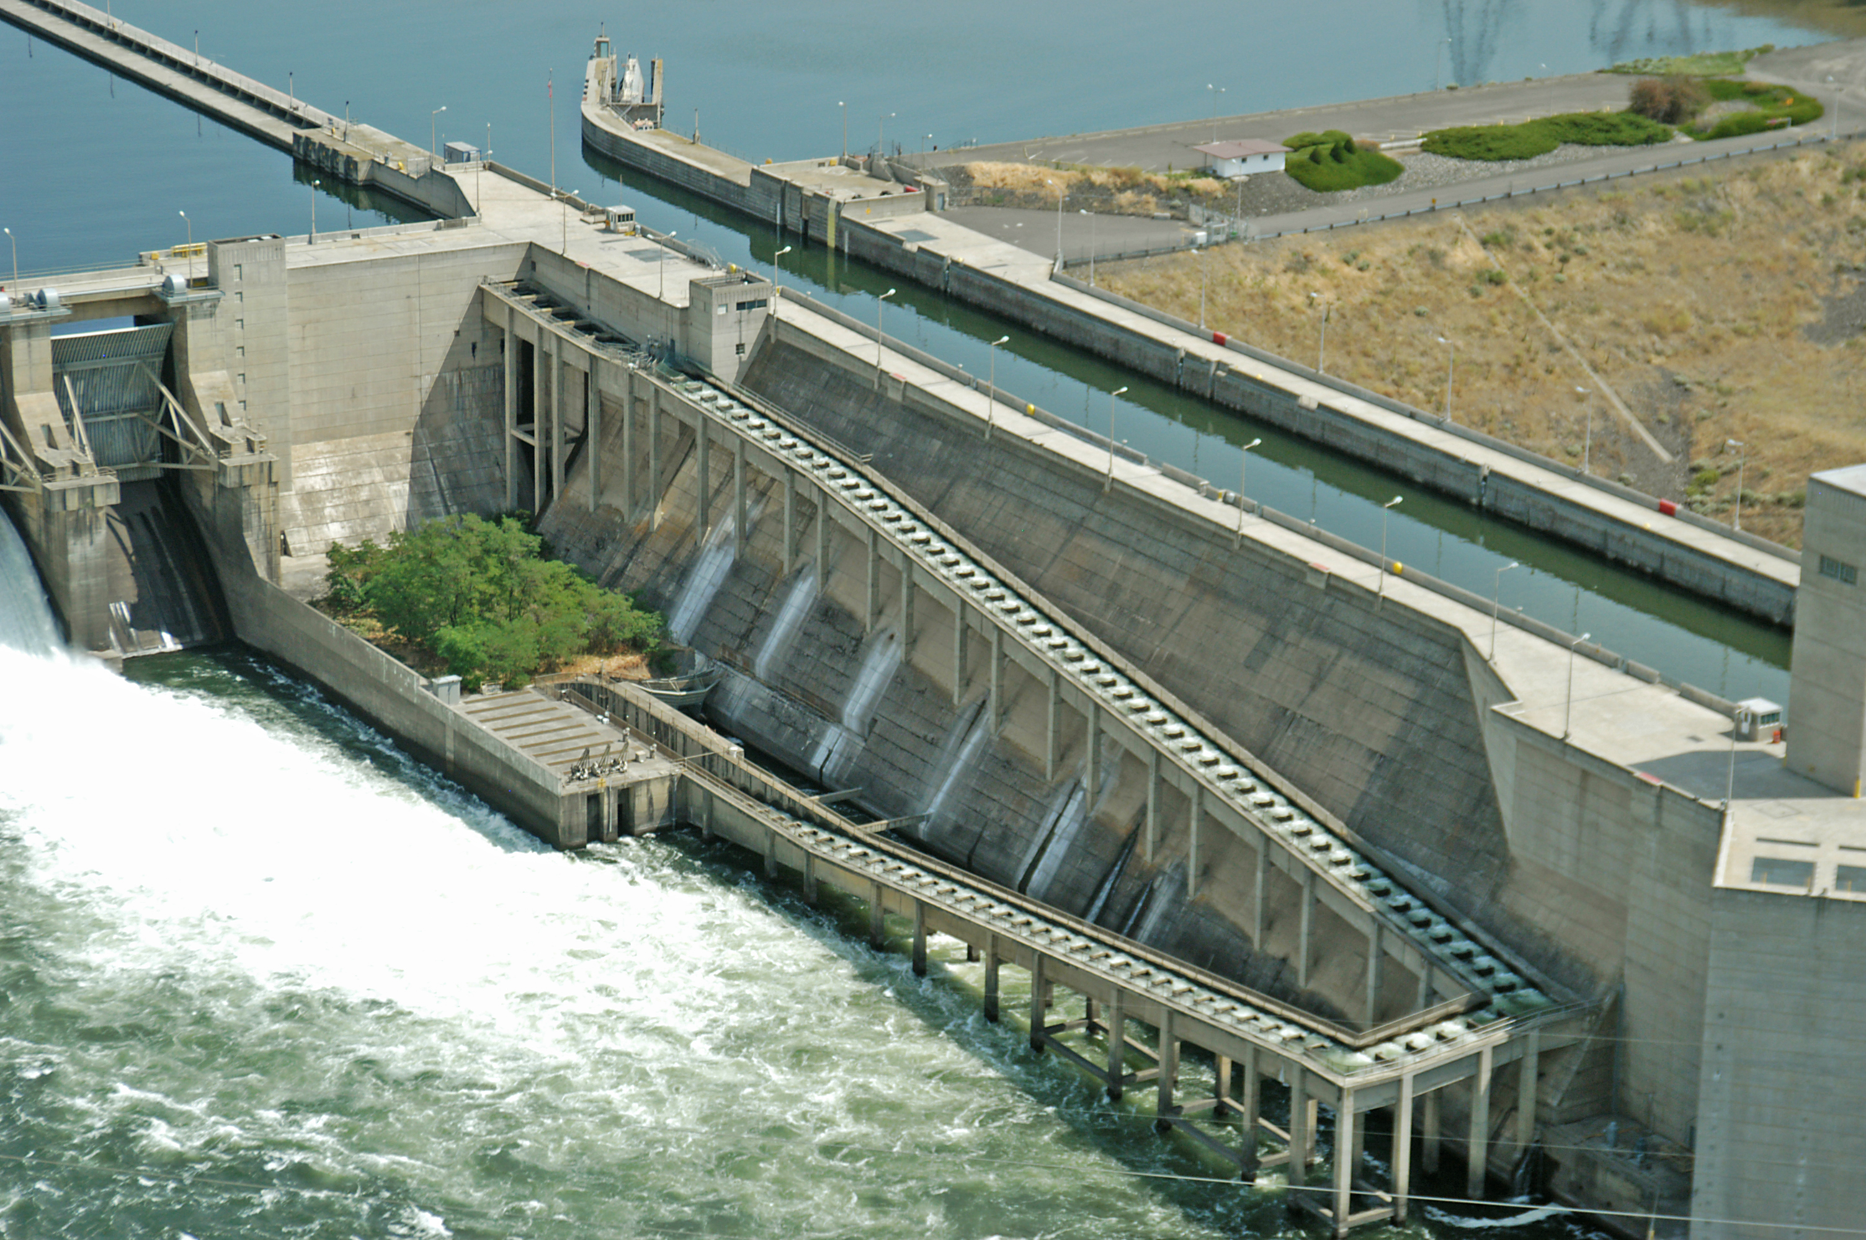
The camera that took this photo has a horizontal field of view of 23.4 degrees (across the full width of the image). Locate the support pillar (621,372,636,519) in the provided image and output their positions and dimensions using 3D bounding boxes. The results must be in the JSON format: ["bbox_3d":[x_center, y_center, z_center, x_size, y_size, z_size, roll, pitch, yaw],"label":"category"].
[{"bbox_3d":[-32.061,-18.622,477.560,0.840,16.377,1.070,-9,20,-30],"label":"support pillar"}]

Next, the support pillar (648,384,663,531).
[{"bbox_3d":[-29.049,-17.103,472.775,0.840,15.816,1.070,-9,20,-30],"label":"support pillar"}]

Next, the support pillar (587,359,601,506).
[{"bbox_3d":[-36.338,-20.056,484.561,0.840,16.935,1.070,-9,20,-30],"label":"support pillar"}]

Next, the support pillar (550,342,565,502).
[{"bbox_3d":[-40.792,-21.770,491.789,0.840,18.069,1.070,-9,20,-30],"label":"support pillar"}]

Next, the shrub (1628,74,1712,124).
[{"bbox_3d":[94.175,-66.310,575.722,9.800,5.000,7.800,4,18,9],"label":"shrub"}]

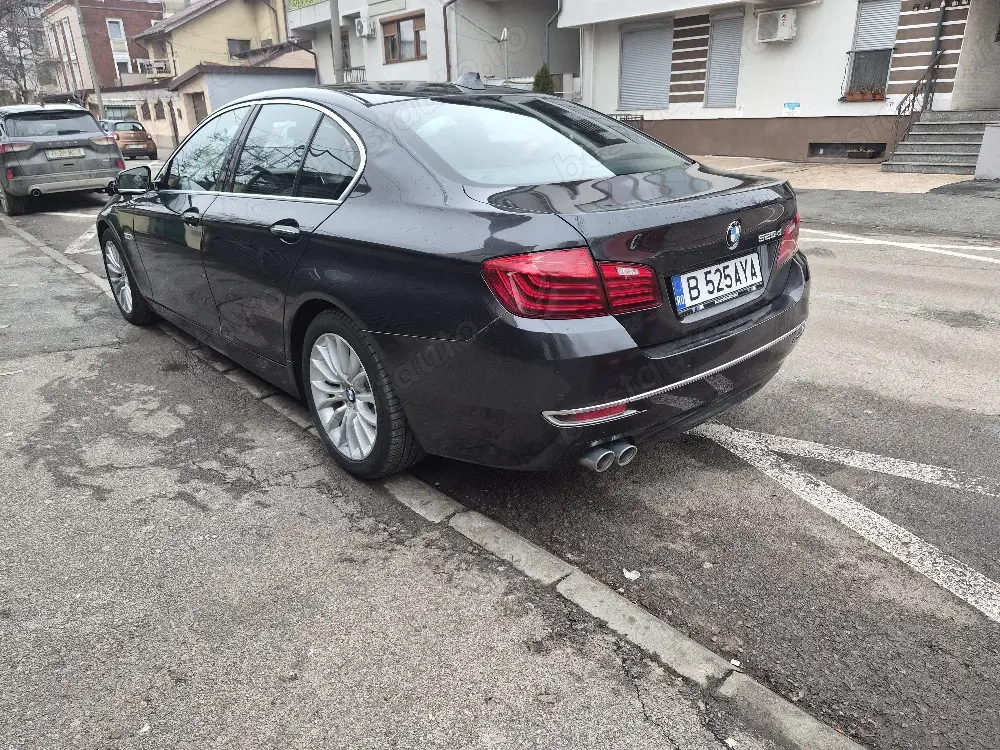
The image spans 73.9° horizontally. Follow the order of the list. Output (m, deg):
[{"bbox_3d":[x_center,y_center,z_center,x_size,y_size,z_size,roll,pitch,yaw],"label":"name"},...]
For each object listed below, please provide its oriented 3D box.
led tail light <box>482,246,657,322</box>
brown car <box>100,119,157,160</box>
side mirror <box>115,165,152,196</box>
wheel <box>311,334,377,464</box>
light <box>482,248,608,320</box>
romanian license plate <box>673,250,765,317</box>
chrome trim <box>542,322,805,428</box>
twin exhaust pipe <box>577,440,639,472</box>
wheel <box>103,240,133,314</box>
[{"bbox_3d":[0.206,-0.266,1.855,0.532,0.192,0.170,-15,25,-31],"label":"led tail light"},{"bbox_3d":[-14.980,-9.290,26.300,1.730,1.500,3.800,-19,27,-39],"label":"brown car"},{"bbox_3d":[-1.978,-1.049,3.572,0.130,0.145,0.205,17,27,39],"label":"side mirror"},{"bbox_3d":[-0.520,0.063,2.501,0.180,0.485,0.485,-19,27,-39],"label":"wheel"},{"bbox_3d":[0.119,-0.248,1.813,0.339,0.192,0.150,-13,24,-28],"label":"light"},{"bbox_3d":[0.732,-0.310,2.194,0.525,0.118,0.020,-19,9,-39],"label":"romanian license plate"},{"bbox_3d":[0.756,-0.065,2.273,1.630,0.075,0.210,-19,27,-39],"label":"chrome trim"},{"bbox_3d":[0.323,0.237,2.076,0.168,0.085,0.120,-17,31,-36],"label":"twin exhaust pipe"},{"bbox_3d":[-2.525,-0.685,4.588,0.200,0.490,0.490,-19,27,-40],"label":"wheel"}]

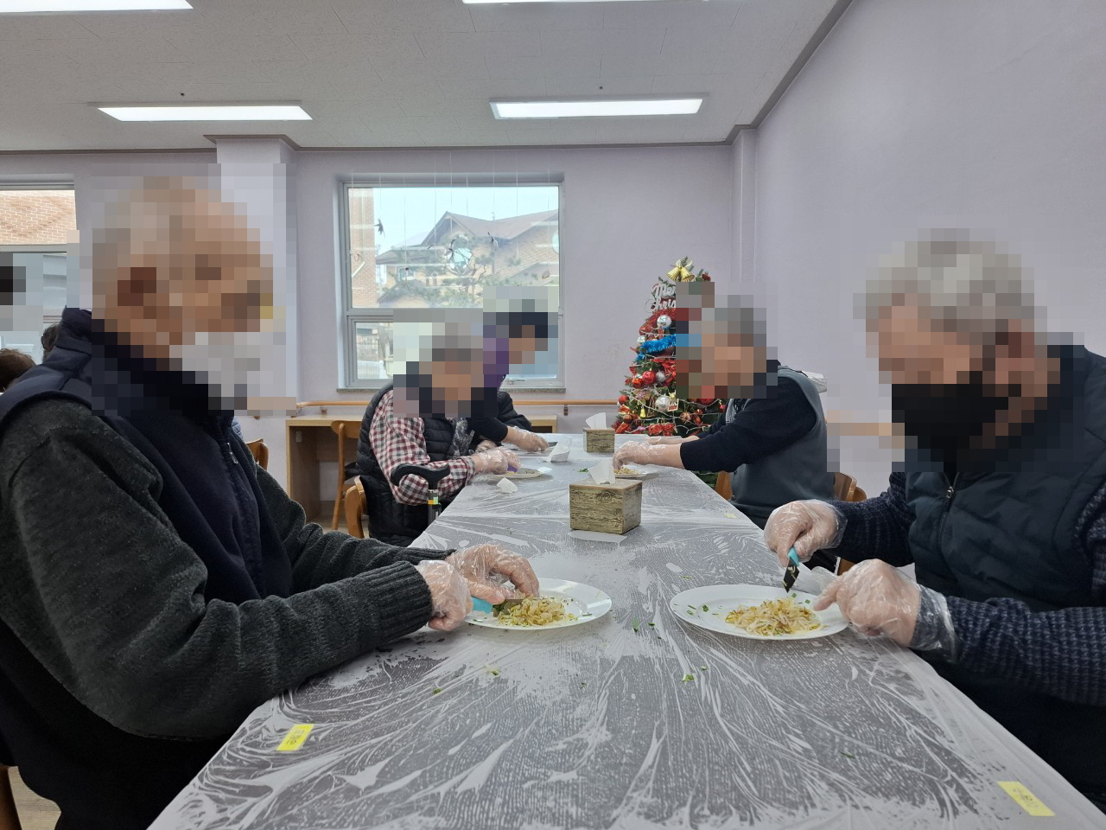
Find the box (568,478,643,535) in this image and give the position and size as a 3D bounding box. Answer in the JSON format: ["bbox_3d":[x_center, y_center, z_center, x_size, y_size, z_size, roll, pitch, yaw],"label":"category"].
[{"bbox_3d":[0.104,0.180,1.464,0.112,0.086,0.101,1,3,25],"label":"box"}]

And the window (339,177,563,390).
[{"bbox_3d":[-0.725,-0.940,5.313,1.620,1.500,0.130,0,3,2],"label":"window"}]

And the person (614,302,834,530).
[{"bbox_3d":[0.521,0.274,2.323,0.632,1.257,0.500,0,3,2],"label":"person"}]

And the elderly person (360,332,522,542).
[{"bbox_3d":[-0.341,0.333,2.295,0.496,1.155,0.500,0,3,2],"label":"elderly person"}]

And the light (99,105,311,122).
[{"bbox_3d":[-2.149,-1.882,4.549,1.285,0.035,0.315,0,3,2],"label":"light"}]

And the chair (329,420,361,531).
[{"bbox_3d":[-1.040,0.411,4.437,0.460,0.775,0.500,0,3,2],"label":"chair"}]

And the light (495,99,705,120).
[{"bbox_3d":[0.273,-1.866,4.449,1.285,0.035,0.315,0,3,2],"label":"light"}]

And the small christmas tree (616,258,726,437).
[{"bbox_3d":[0.808,-0.107,4.657,0.920,1.755,0.920,0,3,2],"label":"small christmas tree"}]

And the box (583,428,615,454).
[{"bbox_3d":[0.183,0.101,2.897,0.112,0.085,0.101,-1,3,-3],"label":"box"}]

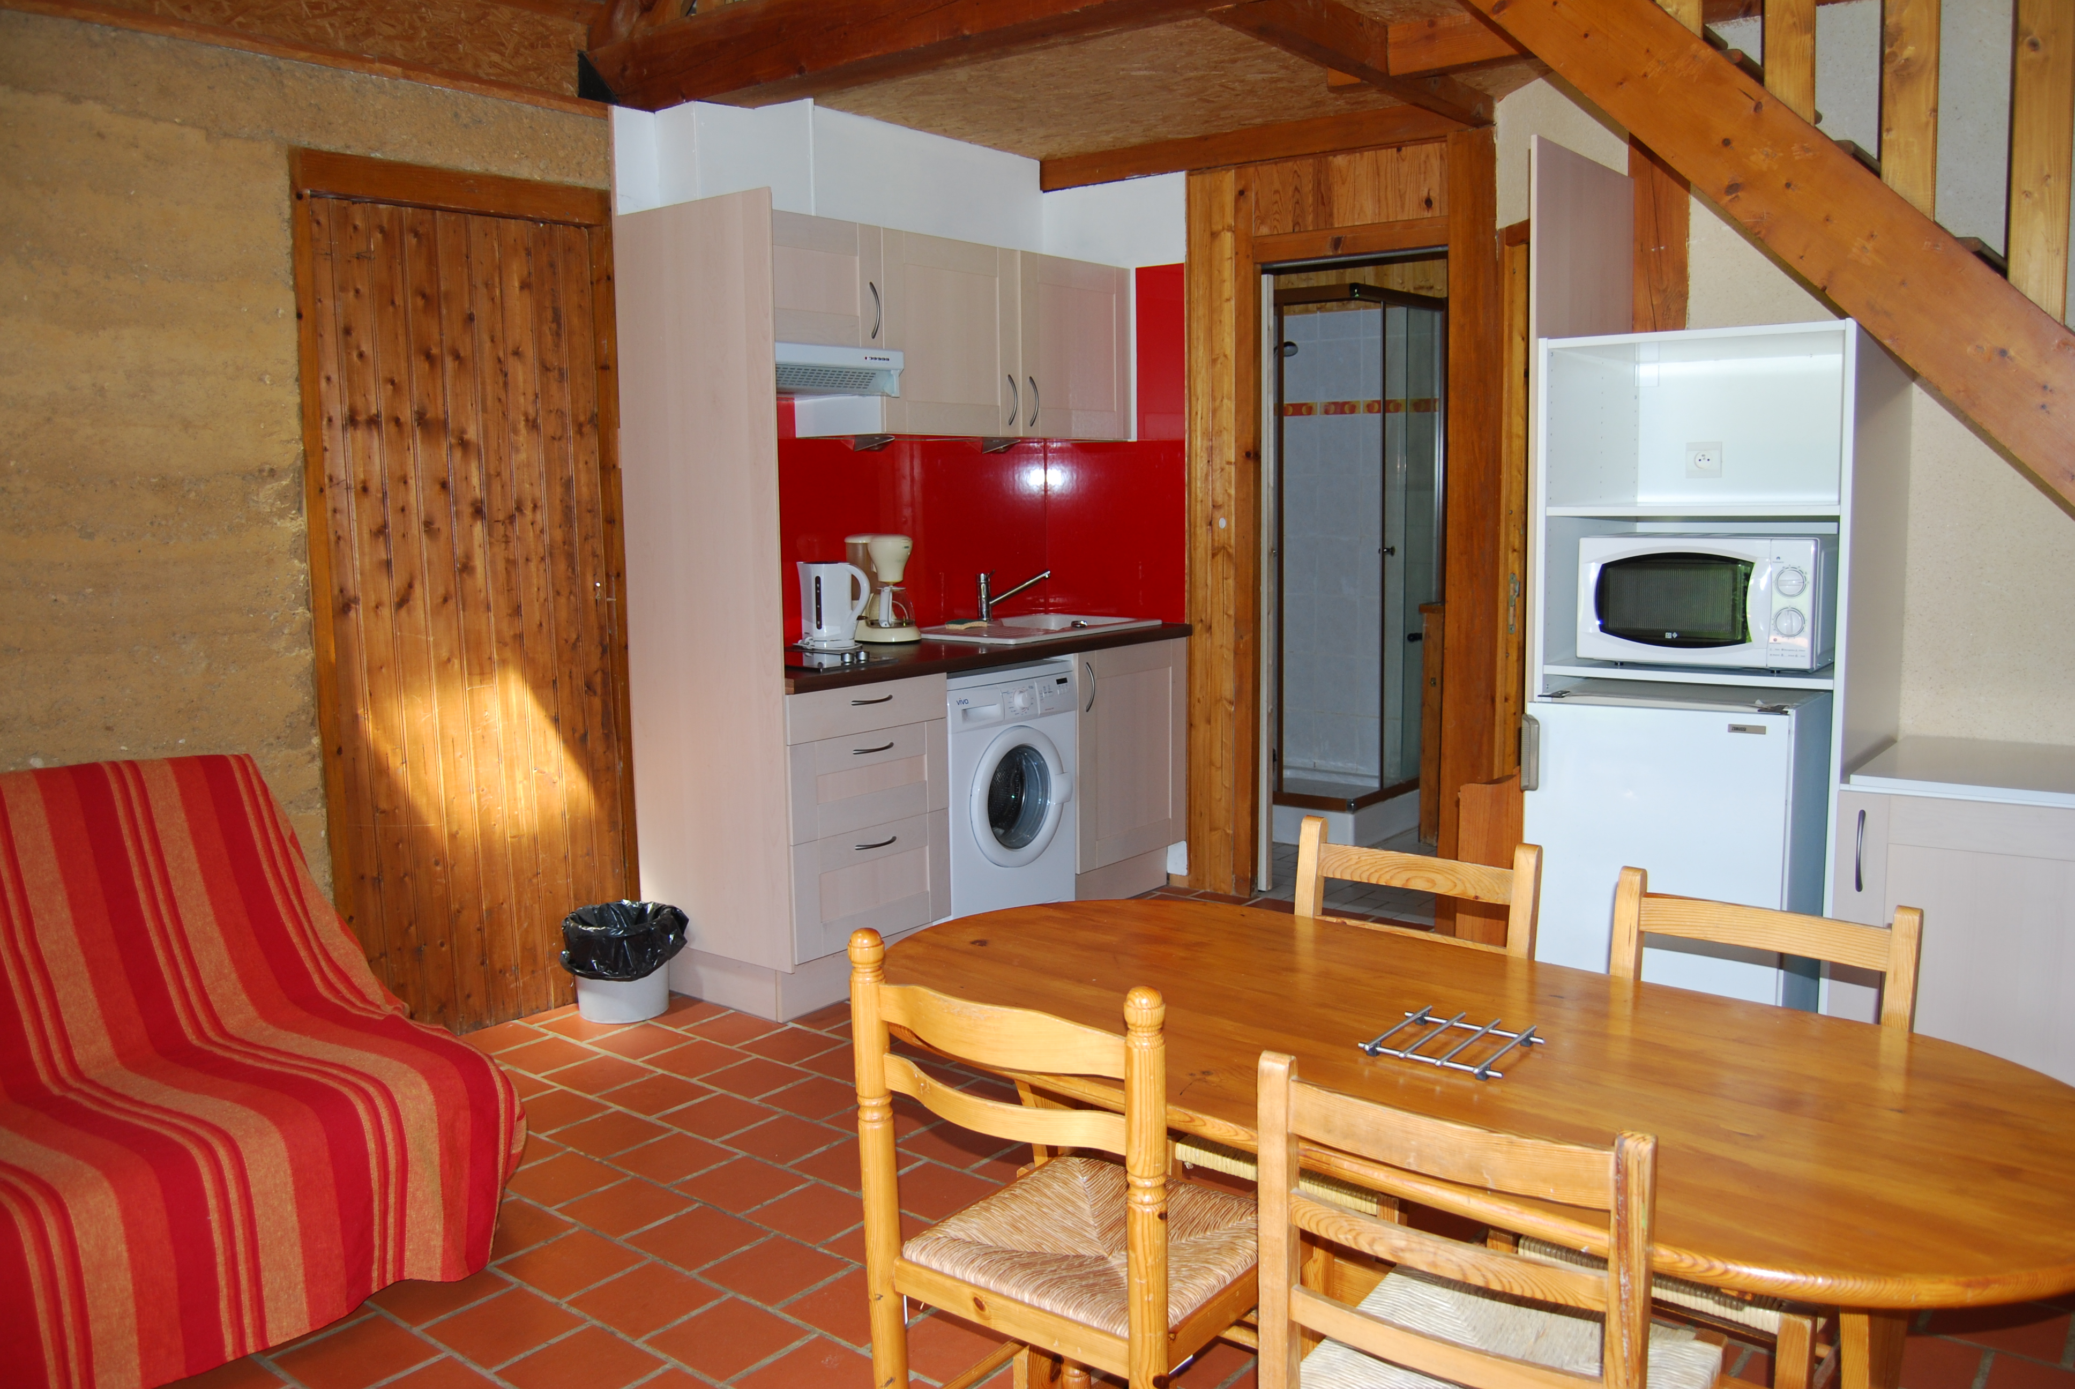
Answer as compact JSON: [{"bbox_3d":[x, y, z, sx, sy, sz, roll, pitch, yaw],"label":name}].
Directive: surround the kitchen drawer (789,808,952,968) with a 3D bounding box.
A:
[{"bbox_3d":[-0.609,0.494,4.352,0.450,0.312,0.596,5,9,39],"label":"kitchen drawer"}]

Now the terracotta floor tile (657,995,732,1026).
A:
[{"bbox_3d":[-0.919,0.831,4.028,0.195,0.012,0.193,5,9,38],"label":"terracotta floor tile"}]

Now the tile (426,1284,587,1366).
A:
[{"bbox_3d":[-0.877,1.047,2.565,0.193,0.012,0.187,5,9,38],"label":"tile"}]

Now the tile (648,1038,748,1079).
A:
[{"bbox_3d":[-0.822,0.890,3.771,0.193,0.012,0.187,5,9,38],"label":"tile"}]

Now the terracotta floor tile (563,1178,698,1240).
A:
[{"bbox_3d":[-0.773,0.970,2.936,0.195,0.012,0.193,5,9,38],"label":"terracotta floor tile"}]

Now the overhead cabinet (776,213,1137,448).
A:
[{"bbox_3d":[-0.389,-1.073,4.752,0.385,0.578,1.836,5,9,38],"label":"overhead cabinet"}]

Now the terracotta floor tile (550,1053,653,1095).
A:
[{"bbox_3d":[-1.008,0.886,3.608,0.195,0.012,0.193,5,9,38],"label":"terracotta floor tile"}]

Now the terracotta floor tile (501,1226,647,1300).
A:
[{"bbox_3d":[-0.851,1.046,2.845,0.202,0.015,0.193,5,10,37],"label":"terracotta floor tile"}]

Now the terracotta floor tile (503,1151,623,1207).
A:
[{"bbox_3d":[-0.977,1.000,3.197,0.202,0.015,0.193,5,10,37],"label":"terracotta floor tile"}]

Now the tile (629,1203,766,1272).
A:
[{"bbox_3d":[-0.612,0.984,2.811,0.195,0.012,0.193,5,9,38],"label":"tile"}]

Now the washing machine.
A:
[{"bbox_3d":[-0.272,0.327,4.887,0.570,0.850,0.597,6,10,39],"label":"washing machine"}]

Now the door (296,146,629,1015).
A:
[{"bbox_3d":[-1.403,-0.206,3.924,0.062,2.137,0.860,5,9,38],"label":"door"}]

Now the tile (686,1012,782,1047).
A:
[{"bbox_3d":[-0.758,0.845,3.903,0.195,0.012,0.193,5,9,38],"label":"tile"}]

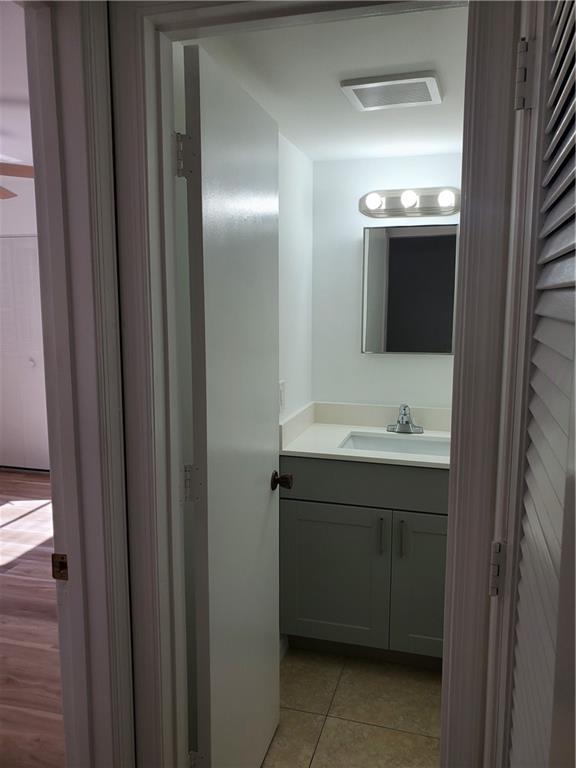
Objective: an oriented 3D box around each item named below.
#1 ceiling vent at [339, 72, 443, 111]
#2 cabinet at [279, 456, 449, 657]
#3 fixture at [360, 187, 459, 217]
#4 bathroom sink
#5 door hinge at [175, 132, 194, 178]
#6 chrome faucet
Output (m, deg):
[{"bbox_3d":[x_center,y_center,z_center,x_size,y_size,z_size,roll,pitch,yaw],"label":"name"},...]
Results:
[{"bbox_3d":[0.323,-0.875,1.742,0.265,0.022,0.240,2,8,16],"label":"ceiling vent"},{"bbox_3d":[0.483,0.700,2.493,0.910,0.885,0.545,2,8,16],"label":"cabinet"},{"bbox_3d":[0.528,-0.789,2.491,0.457,0.119,0.130,2,8,16],"label":"fixture"},{"bbox_3d":[0.469,0.317,2.405,0.475,0.145,0.325,2,8,16],"label":"bathroom sink"},{"bbox_3d":[-0.230,-0.505,1.266,0.046,0.092,0.028,2,8,16],"label":"door hinge"},{"bbox_3d":[0.520,0.158,2.559,0.164,0.132,0.130,2,8,16],"label":"chrome faucet"}]

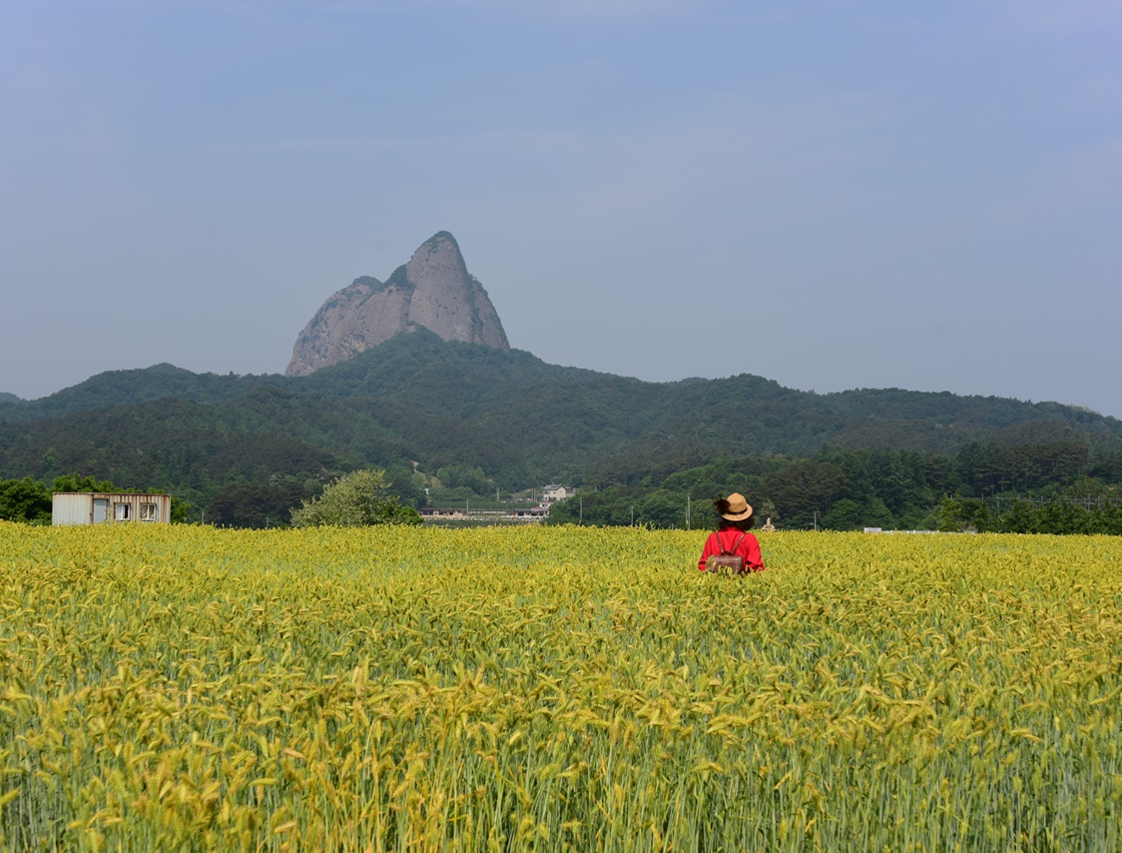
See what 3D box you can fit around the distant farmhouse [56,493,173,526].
[{"bbox_3d":[-24.051,4.908,83.868,2.700,2.600,6.000,-1,-4,26],"label":"distant farmhouse"}]

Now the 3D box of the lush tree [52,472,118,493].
[{"bbox_3d":[-28.626,4.656,94.000,4.300,4.200,4.000,2,-3,-17],"label":"lush tree"}]

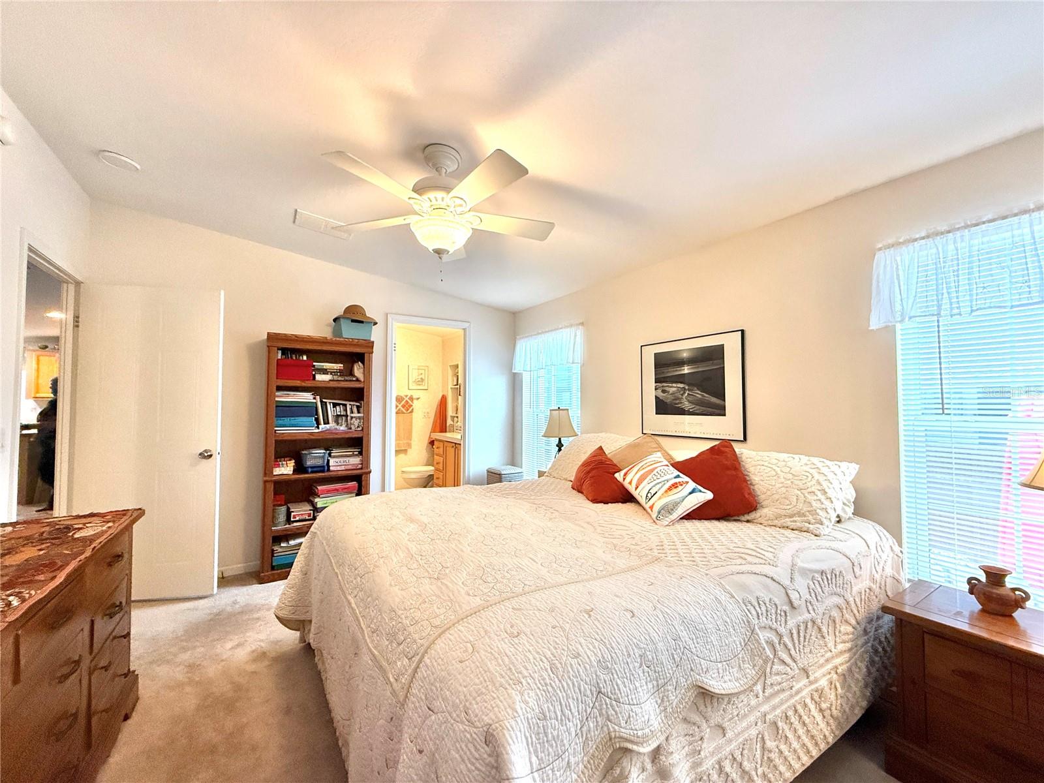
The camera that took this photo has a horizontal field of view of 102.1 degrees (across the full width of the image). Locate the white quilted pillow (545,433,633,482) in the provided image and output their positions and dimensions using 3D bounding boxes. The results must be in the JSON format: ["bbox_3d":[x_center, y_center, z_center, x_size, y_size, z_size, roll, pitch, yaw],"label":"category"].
[{"bbox_3d":[0.623,0.492,3.038,0.480,0.180,0.850,-49,24,-25],"label":"white quilted pillow"}]

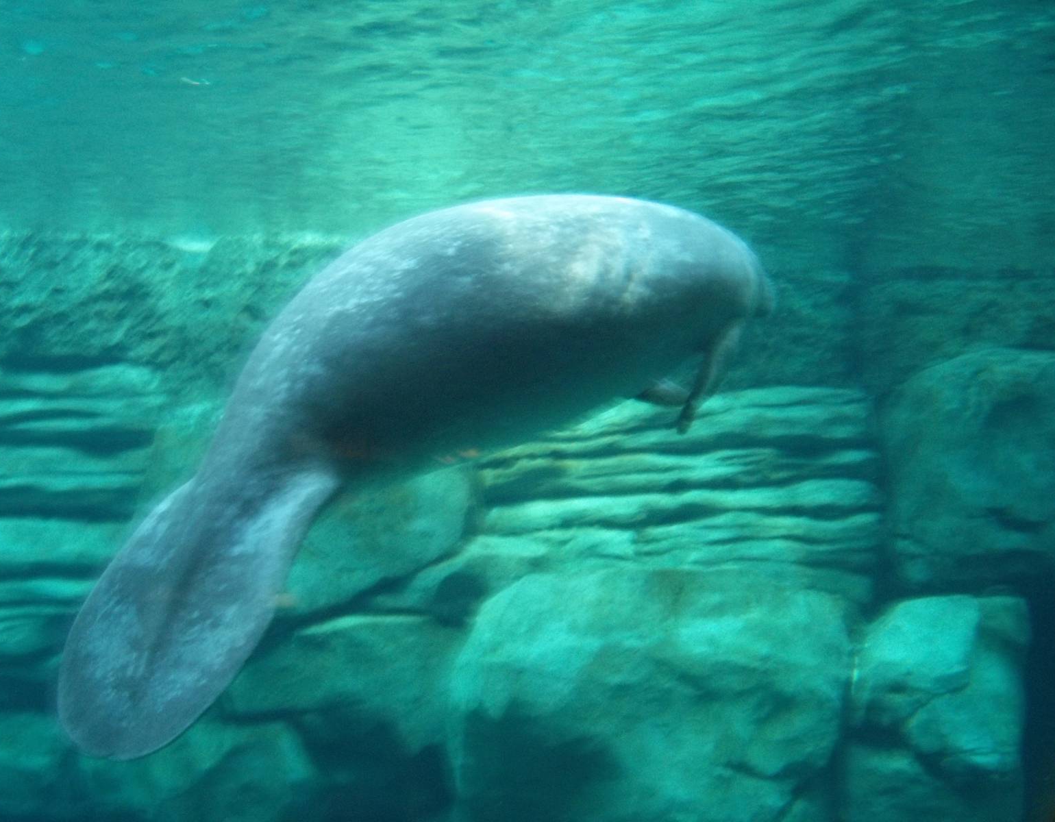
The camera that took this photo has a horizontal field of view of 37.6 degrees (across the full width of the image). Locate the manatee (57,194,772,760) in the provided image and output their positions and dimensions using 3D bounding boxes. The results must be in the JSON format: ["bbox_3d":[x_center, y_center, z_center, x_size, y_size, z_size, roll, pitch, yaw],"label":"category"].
[{"bbox_3d":[-0.200,-0.055,4.220,2.450,0.950,0.740,-27,15,-36],"label":"manatee"}]

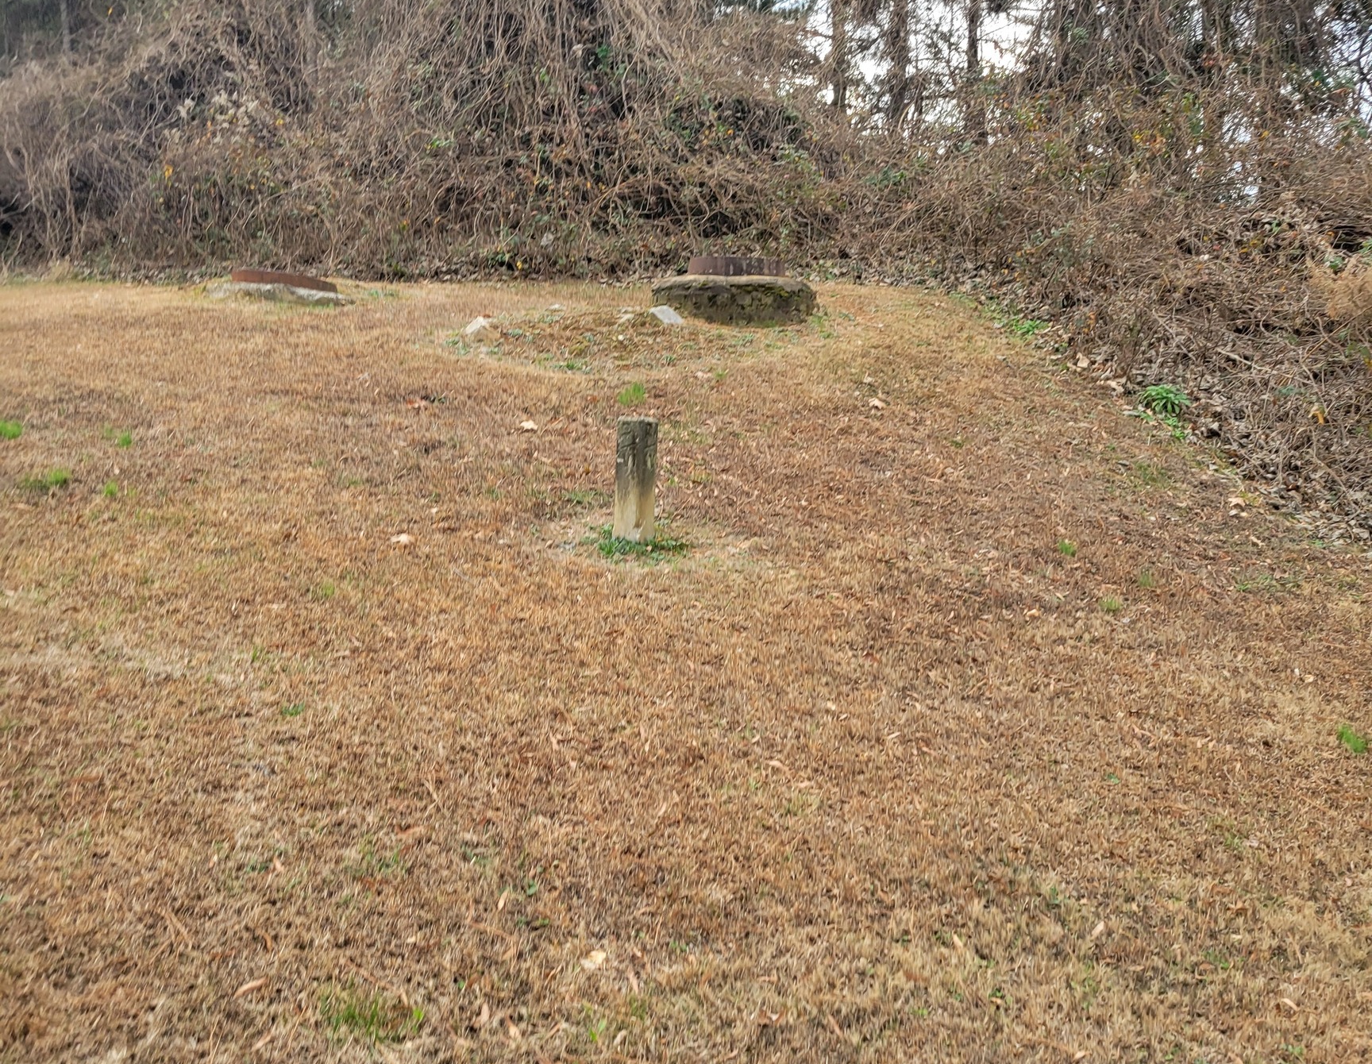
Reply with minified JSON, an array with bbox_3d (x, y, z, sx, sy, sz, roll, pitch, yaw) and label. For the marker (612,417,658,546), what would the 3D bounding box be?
[{"bbox_3d":[-0.180,-0.190,5.000,0.106,0.435,0.106,10,11,44],"label":"marker"}]

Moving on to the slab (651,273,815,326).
[{"bbox_3d":[0.336,-1.645,9.790,1.140,0.320,1.020,0,10,0],"label":"slab"}]

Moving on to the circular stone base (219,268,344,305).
[{"bbox_3d":[-2.790,-1.700,9.500,0.800,0.210,0.720,4,10,-7],"label":"circular stone base"}]

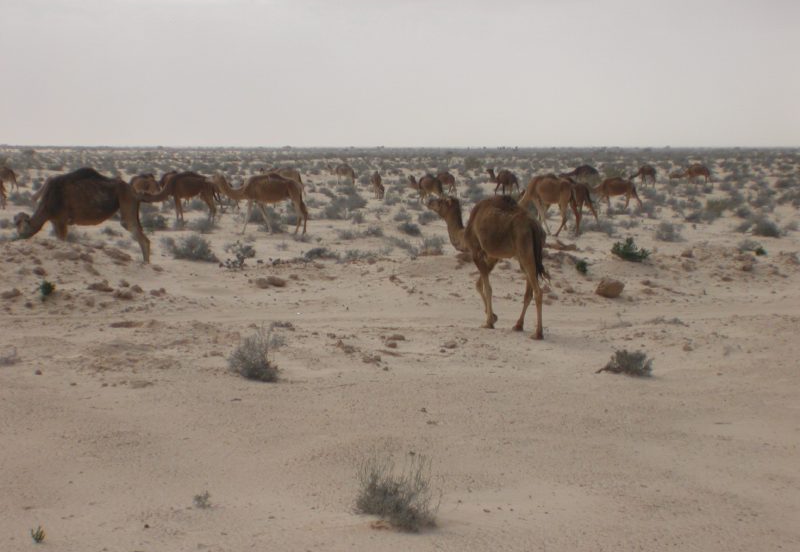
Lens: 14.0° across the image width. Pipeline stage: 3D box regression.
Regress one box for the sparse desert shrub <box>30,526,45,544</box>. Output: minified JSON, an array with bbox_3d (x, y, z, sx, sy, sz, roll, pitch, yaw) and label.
[{"bbox_3d":[-2.403,1.720,21.600,0.093,0.118,0.090,0,2,0],"label":"sparse desert shrub"}]

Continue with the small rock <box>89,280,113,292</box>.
[{"bbox_3d":[-5.221,0.184,57.000,0.450,0.200,0.330,0,2,0],"label":"small rock"}]

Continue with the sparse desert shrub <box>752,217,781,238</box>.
[{"bbox_3d":[11.135,-1.443,99.000,0.851,0.608,0.800,0,2,0],"label":"sparse desert shrub"}]

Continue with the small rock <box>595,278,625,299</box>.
[{"bbox_3d":[3.632,0.217,56.500,0.480,0.320,0.400,0,2,0],"label":"small rock"}]

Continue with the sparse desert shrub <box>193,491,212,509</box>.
[{"bbox_3d":[-1.442,1.632,23.800,0.145,0.130,0.140,0,2,0],"label":"sparse desert shrub"}]

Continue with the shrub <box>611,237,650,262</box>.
[{"bbox_3d":[5.033,-0.577,71.000,0.850,0.567,0.750,0,2,0],"label":"shrub"}]

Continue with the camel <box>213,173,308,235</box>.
[{"bbox_3d":[-4.409,-2.276,103.000,2.950,1.930,0.750,0,2,-3],"label":"camel"}]

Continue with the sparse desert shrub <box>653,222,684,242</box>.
[{"bbox_3d":[7.940,-1.311,96.000,0.880,0.630,0.800,0,2,0],"label":"sparse desert shrub"}]

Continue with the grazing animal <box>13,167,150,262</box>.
[{"bbox_3d":[-6.646,-1.283,68.000,2.880,2.003,0.800,0,2,7],"label":"grazing animal"}]

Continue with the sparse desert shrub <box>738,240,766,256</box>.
[{"bbox_3d":[7.605,-0.593,70.300,0.601,0.327,0.541,0,2,0],"label":"sparse desert shrub"}]

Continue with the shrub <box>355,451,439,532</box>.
[{"bbox_3d":[-0.024,1.508,22.800,0.580,0.530,0.530,0,2,0],"label":"shrub"}]

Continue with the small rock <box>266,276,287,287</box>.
[{"bbox_3d":[-2.172,0.097,57.300,0.350,0.157,0.262,0,2,0],"label":"small rock"}]

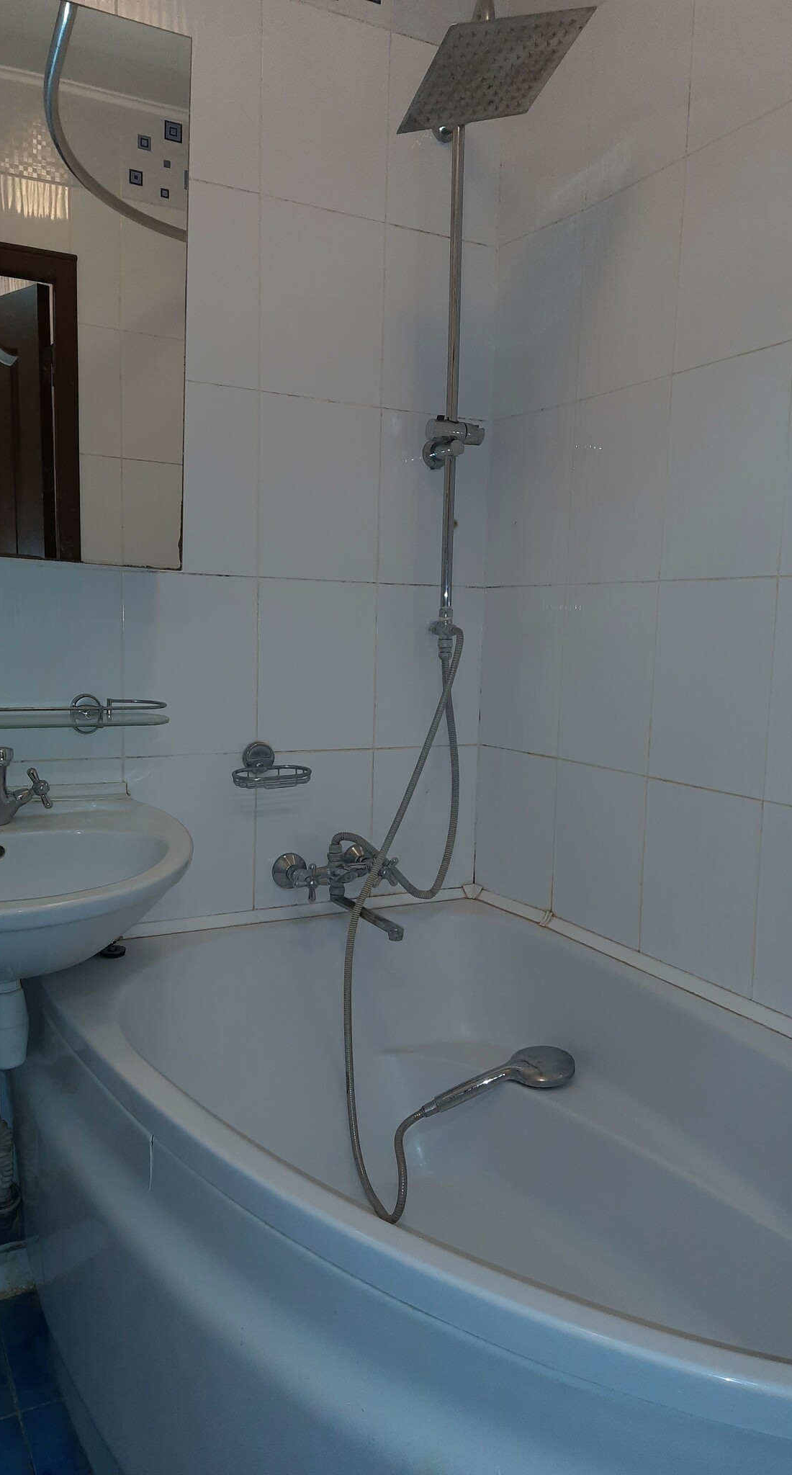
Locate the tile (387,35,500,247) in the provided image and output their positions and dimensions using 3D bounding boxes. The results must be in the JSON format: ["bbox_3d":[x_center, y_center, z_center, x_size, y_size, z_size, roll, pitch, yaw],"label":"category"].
[{"bbox_3d":[0.098,-1.144,1.992,0.255,0.332,0.010,-2,7,-29],"label":"tile"}]

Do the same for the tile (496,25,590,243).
[{"bbox_3d":[0.279,-1.133,1.946,0.010,0.332,0.255,-2,7,-29],"label":"tile"}]

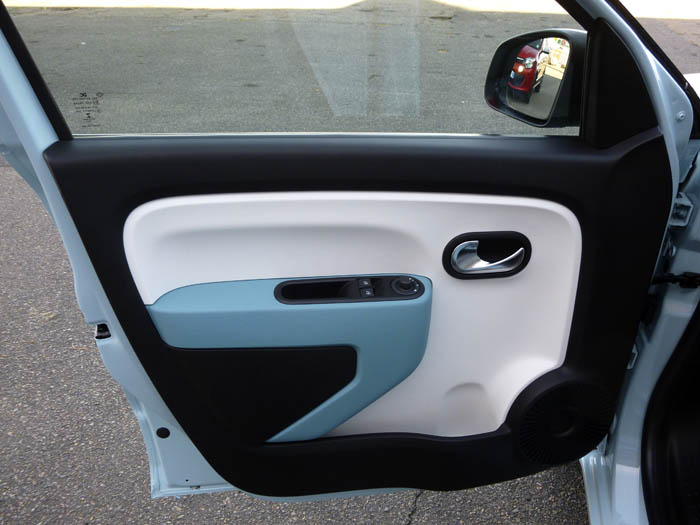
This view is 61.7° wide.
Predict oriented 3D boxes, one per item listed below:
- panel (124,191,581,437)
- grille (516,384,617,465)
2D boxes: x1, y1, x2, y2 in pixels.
[{"bbox_3d":[0.012,0.092,0.968,0.730,0.425,0.100,-2,24,-4],"label":"panel"},{"bbox_3d":[0.385,0.286,1.043,0.178,0.178,0.030,-2,23,-4],"label":"grille"}]

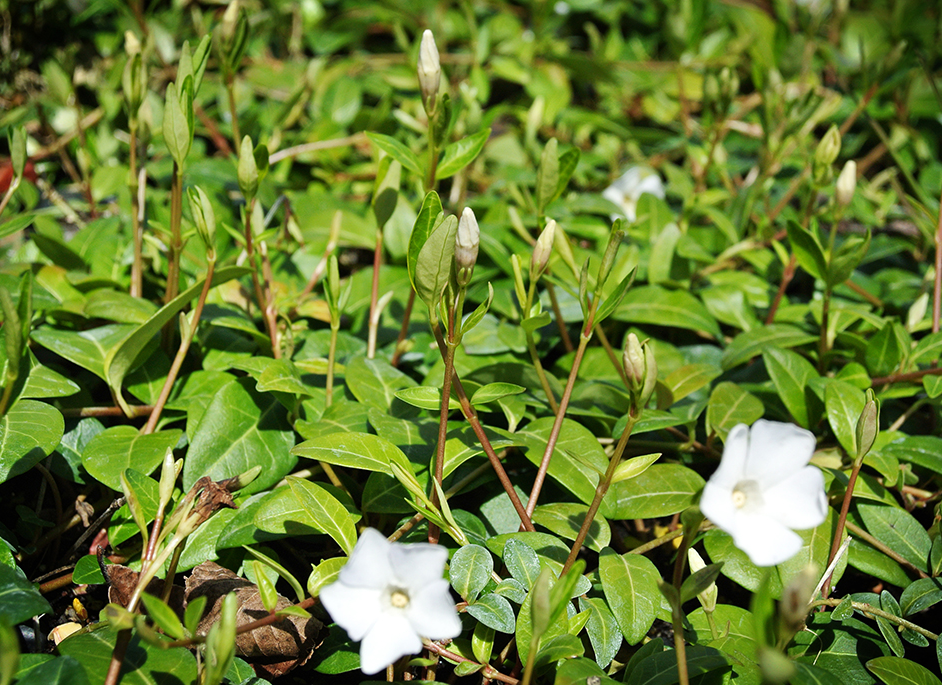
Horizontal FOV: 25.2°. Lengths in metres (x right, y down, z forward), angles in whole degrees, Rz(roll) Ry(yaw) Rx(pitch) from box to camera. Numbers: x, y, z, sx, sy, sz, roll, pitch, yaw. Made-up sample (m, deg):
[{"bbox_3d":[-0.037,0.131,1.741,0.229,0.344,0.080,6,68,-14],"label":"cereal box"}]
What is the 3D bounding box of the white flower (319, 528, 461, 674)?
[{"bbox_3d":[-0.017,0.054,0.437,0.030,0.031,0.012,0,-18,0],"label":"white flower"}]

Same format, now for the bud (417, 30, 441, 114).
[{"bbox_3d":[-0.011,-0.071,0.555,0.006,0.022,0.006,-1,17,0],"label":"bud"}]

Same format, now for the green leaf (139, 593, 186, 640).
[{"bbox_3d":[-0.061,0.054,0.415,0.005,0.012,0.003,-42,3,-4],"label":"green leaf"}]

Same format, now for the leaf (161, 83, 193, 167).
[{"bbox_3d":[-0.090,-0.067,0.645,0.009,0.026,0.005,1,14,12],"label":"leaf"}]

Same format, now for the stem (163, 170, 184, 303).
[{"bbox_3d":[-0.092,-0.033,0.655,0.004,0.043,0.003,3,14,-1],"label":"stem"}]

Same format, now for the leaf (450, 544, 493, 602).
[{"bbox_3d":[0.000,0.051,0.470,0.010,0.003,0.014,5,59,4],"label":"leaf"}]

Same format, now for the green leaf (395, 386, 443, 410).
[{"bbox_3d":[-0.011,0.013,0.505,0.017,0.003,0.007,6,31,10],"label":"green leaf"}]

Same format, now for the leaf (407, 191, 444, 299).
[{"bbox_3d":[-0.011,-0.024,0.508,0.009,0.025,0.005,-1,14,-27],"label":"leaf"}]

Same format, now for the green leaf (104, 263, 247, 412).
[{"bbox_3d":[-0.082,-0.004,0.588,0.052,0.015,0.014,-46,0,-10],"label":"green leaf"}]

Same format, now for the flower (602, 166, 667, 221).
[{"bbox_3d":[0.065,-0.059,0.840,0.027,0.026,0.012,-4,-22,-14],"label":"flower"}]

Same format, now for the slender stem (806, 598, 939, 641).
[{"bbox_3d":[0.092,0.064,0.485,0.033,0.005,0.004,10,18,-15],"label":"slender stem"}]

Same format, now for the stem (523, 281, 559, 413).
[{"bbox_3d":[0.019,0.001,0.595,0.006,0.040,0.004,-10,15,2],"label":"stem"}]

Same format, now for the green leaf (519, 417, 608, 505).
[{"bbox_3d":[0.024,0.031,0.553,0.018,0.005,0.030,-30,53,-35],"label":"green leaf"}]

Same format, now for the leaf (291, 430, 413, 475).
[{"bbox_3d":[-0.031,0.028,0.545,0.032,0.005,0.015,11,35,6],"label":"leaf"}]

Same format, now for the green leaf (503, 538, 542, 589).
[{"bbox_3d":[0.011,0.050,0.470,0.008,0.003,0.013,-17,62,-11],"label":"green leaf"}]

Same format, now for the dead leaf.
[{"bbox_3d":[-0.047,0.060,0.460,0.030,0.017,0.024,0,15,0],"label":"dead leaf"}]

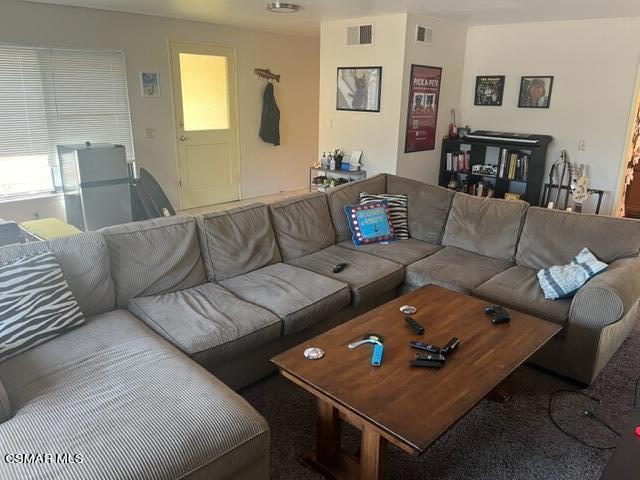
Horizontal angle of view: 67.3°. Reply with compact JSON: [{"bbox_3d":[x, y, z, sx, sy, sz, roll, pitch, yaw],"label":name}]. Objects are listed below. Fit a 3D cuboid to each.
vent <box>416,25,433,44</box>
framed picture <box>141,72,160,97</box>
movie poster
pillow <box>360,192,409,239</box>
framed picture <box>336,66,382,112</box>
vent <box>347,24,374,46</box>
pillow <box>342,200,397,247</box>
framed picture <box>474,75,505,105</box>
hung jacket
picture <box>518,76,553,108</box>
[{"bbox_3d":[1.164,-2.261,5.293,0.030,0.195,0.340,17,23,42],"label":"vent"},{"bbox_3d":[-2.000,-1.842,5.701,0.020,0.268,0.237,17,23,42],"label":"framed picture"},{"bbox_3d":[1.226,-1.515,5.606,0.025,0.957,0.627,17,23,42],"label":"movie poster"},{"bbox_3d":[0.575,-0.213,4.307,0.430,0.420,0.140,1,-13,1],"label":"pillow"},{"bbox_3d":[0.439,-1.757,5.616,0.679,0.497,0.025,17,23,42],"label":"framed picture"},{"bbox_3d":[0.443,-2.316,5.447,0.390,0.230,0.030,17,23,42],"label":"vent"},{"bbox_3d":[0.452,-0.149,4.160,0.420,0.385,0.140,-8,-14,-26],"label":"pillow"},{"bbox_3d":[2.058,-1.813,5.852,0.363,0.344,0.025,17,23,42],"label":"framed picture"},{"bbox_3d":[-0.733,-1.803,6.958,0.140,0.870,0.290,17,23,42],"label":"hung jacket"},{"bbox_3d":[2.456,-1.680,5.476,0.358,0.341,0.025,17,23,42],"label":"picture"}]

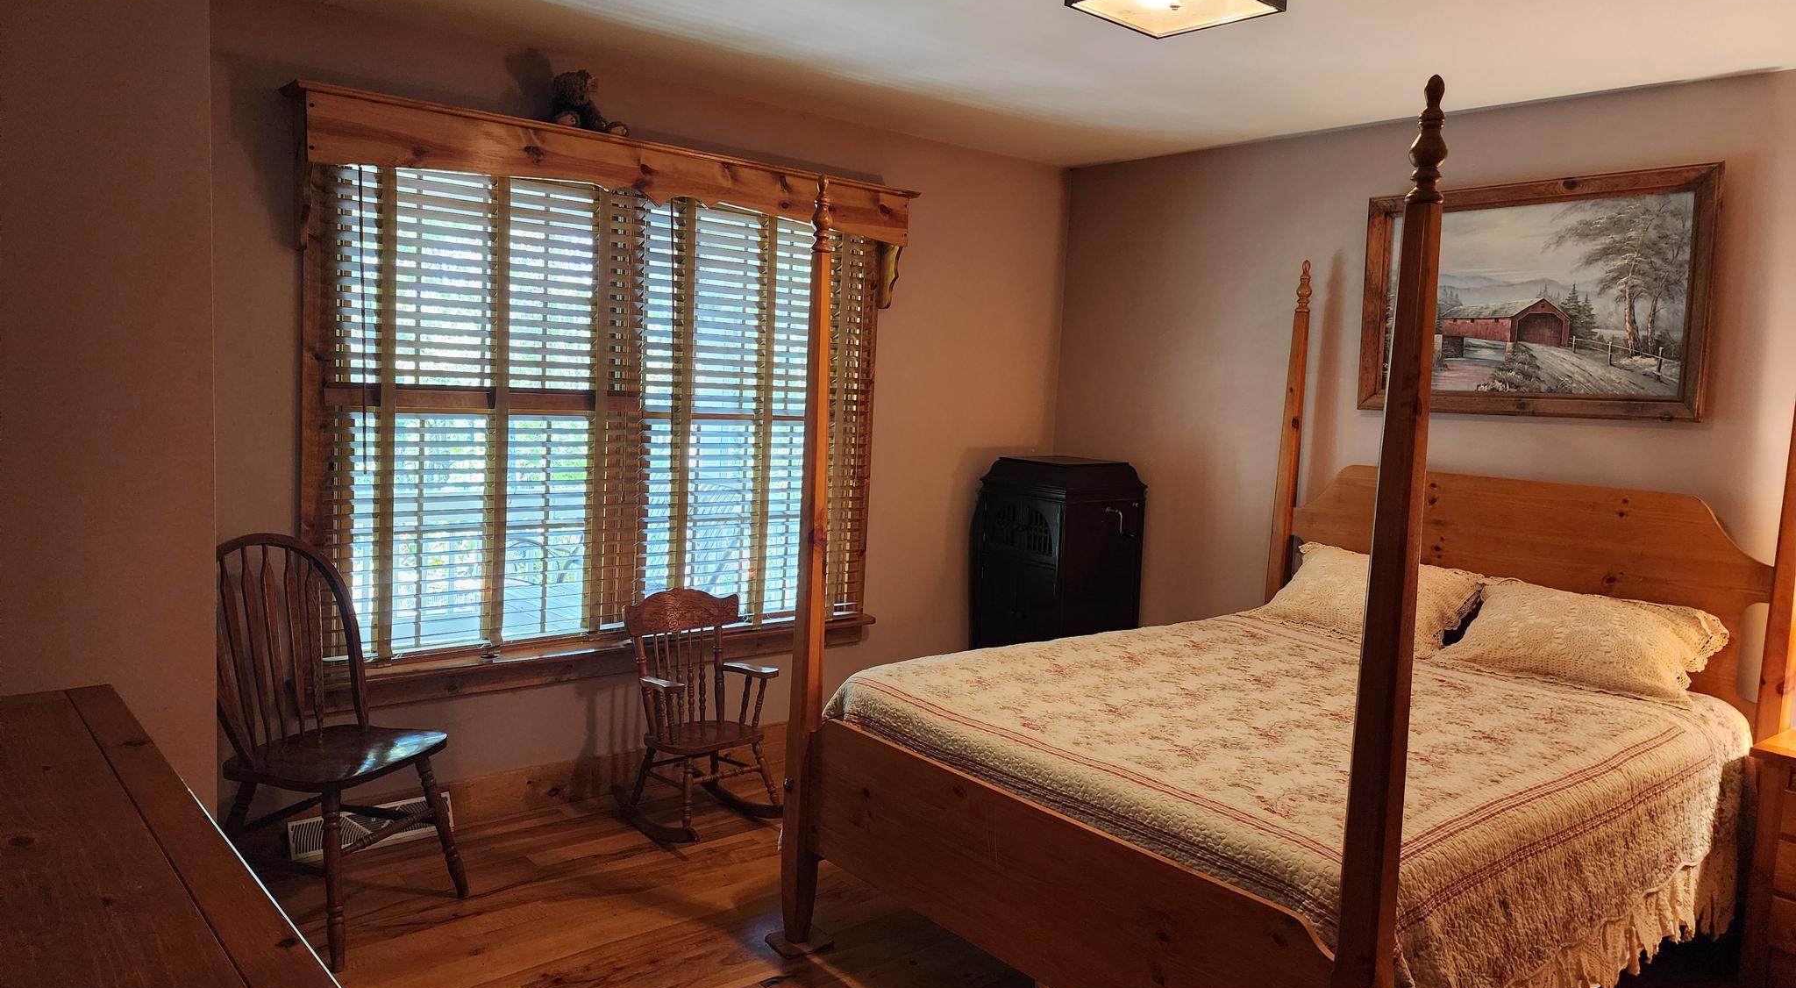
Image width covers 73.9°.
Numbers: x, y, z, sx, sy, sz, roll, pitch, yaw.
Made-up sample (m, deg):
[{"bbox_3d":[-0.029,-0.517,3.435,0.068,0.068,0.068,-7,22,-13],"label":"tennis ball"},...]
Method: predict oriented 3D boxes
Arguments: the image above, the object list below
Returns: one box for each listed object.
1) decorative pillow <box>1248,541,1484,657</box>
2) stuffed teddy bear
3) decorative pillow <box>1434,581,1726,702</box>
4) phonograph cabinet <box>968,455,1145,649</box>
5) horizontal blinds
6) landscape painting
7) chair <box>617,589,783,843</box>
[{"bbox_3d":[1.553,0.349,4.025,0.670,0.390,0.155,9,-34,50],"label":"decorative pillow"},{"bbox_3d":[-0.965,-1.212,3.751,0.170,0.196,0.200,8,8,44],"label":"stuffed teddy bear"},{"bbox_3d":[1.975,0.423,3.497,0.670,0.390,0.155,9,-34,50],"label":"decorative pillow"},{"bbox_3d":[0.662,0.452,4.990,0.505,1.178,0.460,-2,7,-40],"label":"phonograph cabinet"},{"bbox_3d":[-0.879,-0.271,4.008,2.000,1.493,0.060,-2,7,-40],"label":"horizontal blinds"},{"bbox_3d":[1.982,-0.615,3.789,0.045,0.727,1.051,-6,9,-39],"label":"landscape painting"},{"bbox_3d":[-0.628,0.714,3.948,0.445,0.735,0.455,-2,7,-42],"label":"chair"}]

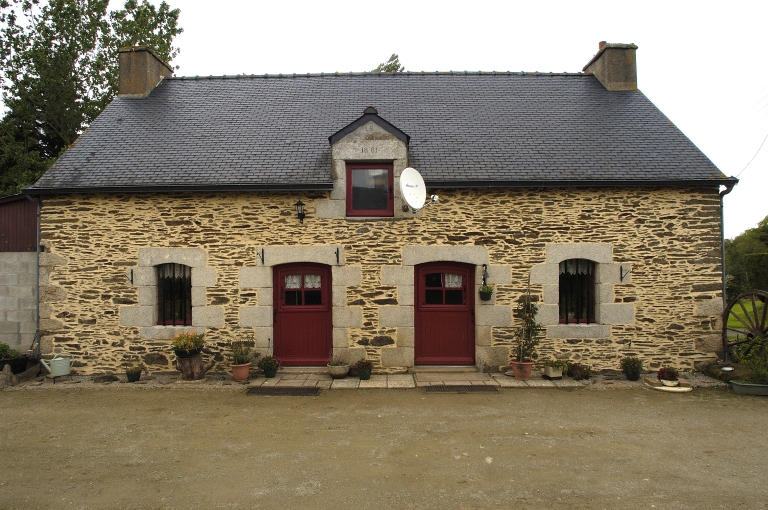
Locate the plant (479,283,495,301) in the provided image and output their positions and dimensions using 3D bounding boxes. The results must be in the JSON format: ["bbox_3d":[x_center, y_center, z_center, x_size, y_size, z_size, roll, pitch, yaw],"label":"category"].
[{"bbox_3d":[1.634,0.586,7.130,0.220,0.285,0.210,-1,-1,0],"label":"plant"}]

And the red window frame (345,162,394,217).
[{"bbox_3d":[-0.234,-1.138,7.771,0.830,0.950,0.120,-1,-1,2],"label":"red window frame"}]

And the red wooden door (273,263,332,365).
[{"bbox_3d":[-1.430,1.026,7.850,1.040,1.800,0.100,-1,-1,2],"label":"red wooden door"}]

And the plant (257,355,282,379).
[{"bbox_3d":[-2.014,1.961,7.870,0.440,0.420,0.400,0,0,0],"label":"plant"}]

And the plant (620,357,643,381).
[{"bbox_3d":[3.939,1.806,7.120,0.340,0.370,0.330,-1,-1,2],"label":"plant"}]

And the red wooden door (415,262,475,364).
[{"bbox_3d":[1.007,0.994,7.450,1.015,1.720,0.080,-1,-1,0],"label":"red wooden door"}]

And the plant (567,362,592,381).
[{"bbox_3d":[3.395,2.023,7.770,0.440,0.320,0.380,0,0,0],"label":"plant"}]

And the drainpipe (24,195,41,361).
[{"bbox_3d":[-6.011,0.414,7.712,0.120,2.866,0.280,-1,-1,2],"label":"drainpipe"}]

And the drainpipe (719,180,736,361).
[{"bbox_3d":[6.142,0.295,8.000,0.300,3.180,0.250,0,0,0],"label":"drainpipe"}]

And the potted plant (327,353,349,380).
[{"bbox_3d":[-0.728,1.769,7.080,0.350,0.375,0.350,-1,-1,0],"label":"potted plant"}]

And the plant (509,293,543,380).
[{"bbox_3d":[2.457,1.415,7.770,0.580,1.530,0.460,0,0,0],"label":"plant"}]

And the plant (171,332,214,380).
[{"bbox_3d":[-3.330,1.765,7.780,0.740,0.830,0.580,0,0,0],"label":"plant"}]

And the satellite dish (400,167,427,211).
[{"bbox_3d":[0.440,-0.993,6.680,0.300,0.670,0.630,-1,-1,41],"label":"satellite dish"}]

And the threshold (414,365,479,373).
[{"bbox_3d":[1.138,2.076,8.120,1.150,0.085,0.270,0,0,0],"label":"threshold"}]

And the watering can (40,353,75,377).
[{"bbox_3d":[-5.090,1.708,6.980,0.470,0.370,0.190,0,-1,-18],"label":"watering can"}]

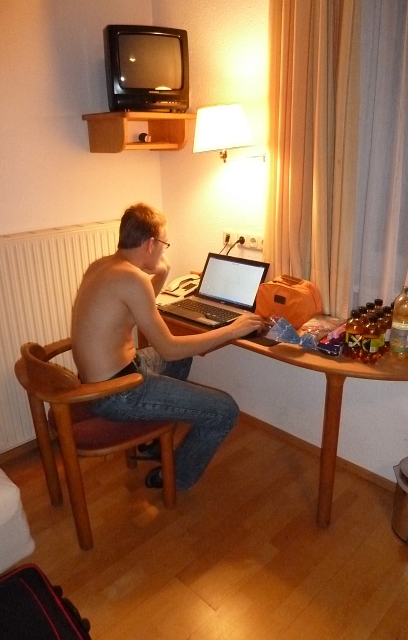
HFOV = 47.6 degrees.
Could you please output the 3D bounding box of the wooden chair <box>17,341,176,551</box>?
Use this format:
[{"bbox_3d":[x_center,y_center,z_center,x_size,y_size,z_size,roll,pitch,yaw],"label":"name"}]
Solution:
[{"bbox_3d":[-0.444,0.456,1.914,0.514,0.779,0.507,-16,25,-34],"label":"wooden chair"}]

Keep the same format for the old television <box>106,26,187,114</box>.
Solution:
[{"bbox_3d":[-0.302,-1.209,2.295,0.385,0.356,0.316,-11,22,-24],"label":"old television"}]

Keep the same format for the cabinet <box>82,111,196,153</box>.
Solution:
[{"bbox_3d":[-0.303,-0.921,2.288,0.279,0.168,0.459,17,27,41],"label":"cabinet"}]

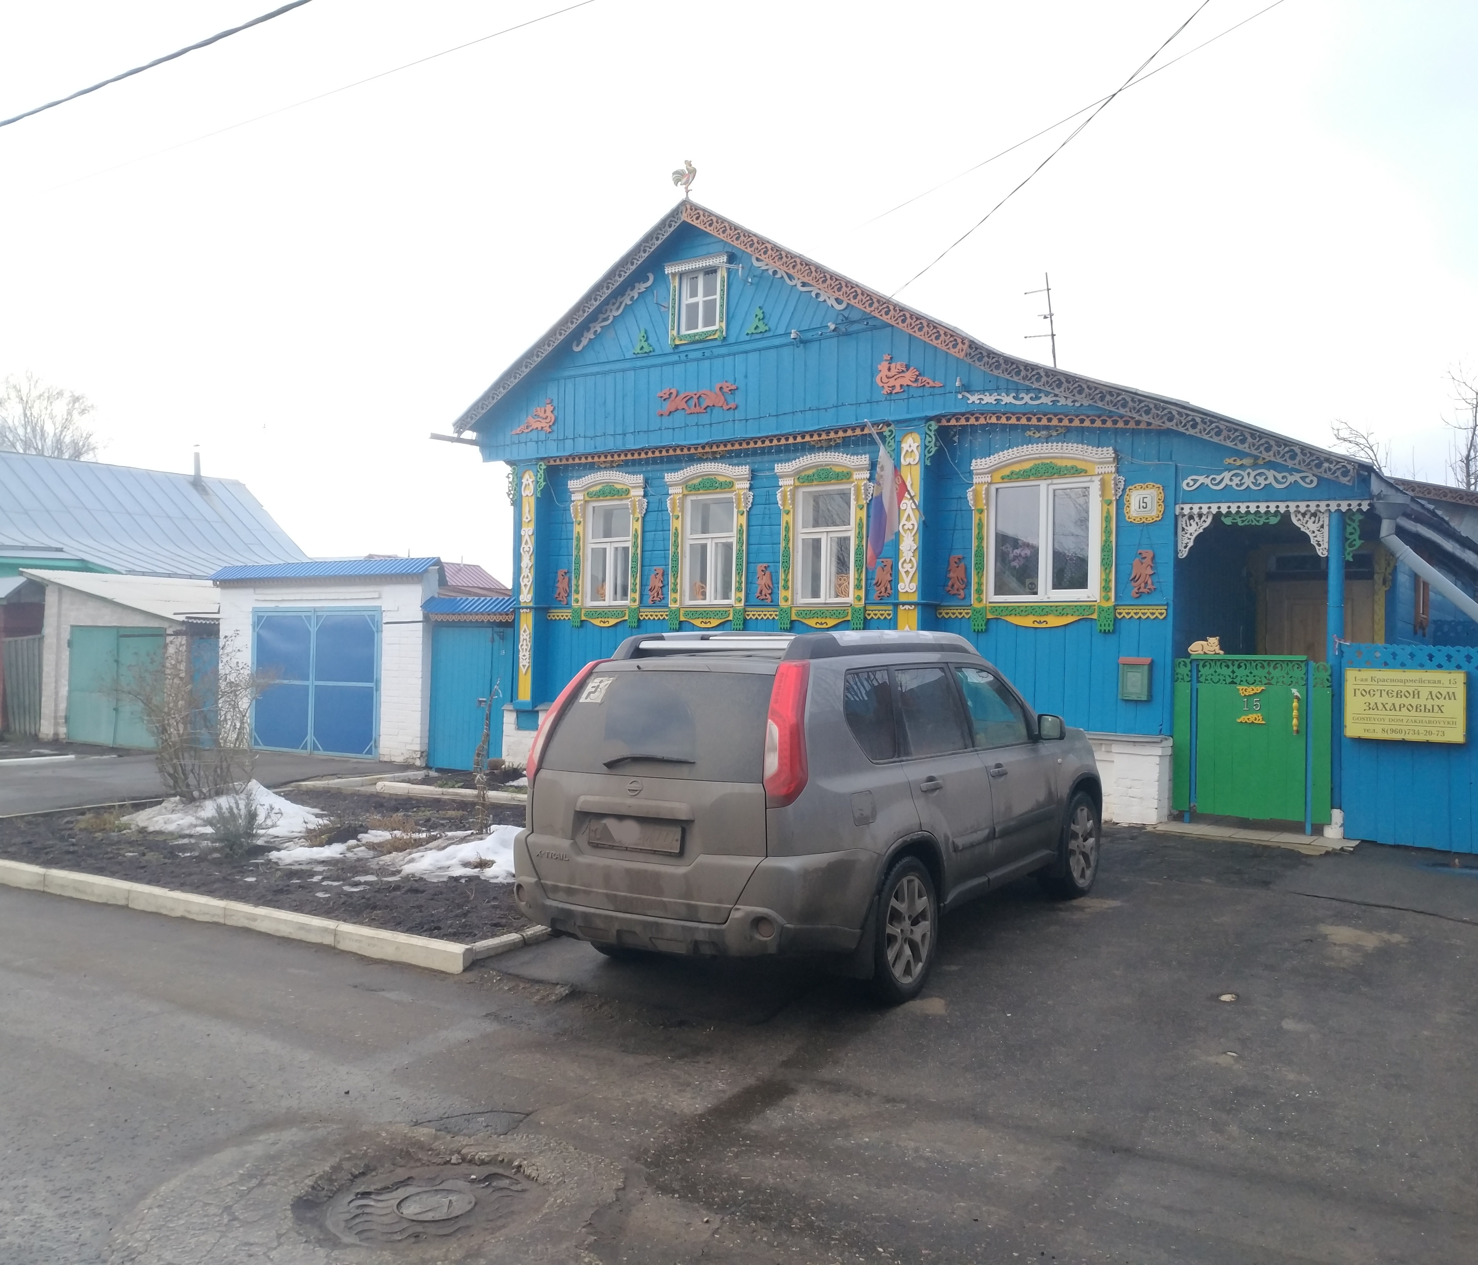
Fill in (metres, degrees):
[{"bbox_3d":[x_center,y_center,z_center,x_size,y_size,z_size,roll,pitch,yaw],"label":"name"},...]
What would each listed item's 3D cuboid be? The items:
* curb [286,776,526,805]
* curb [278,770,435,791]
[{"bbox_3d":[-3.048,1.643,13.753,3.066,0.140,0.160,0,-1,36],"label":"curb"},{"bbox_3d":[-4.298,1.643,14.877,0.140,0.130,2.279,0,-1,32],"label":"curb"}]

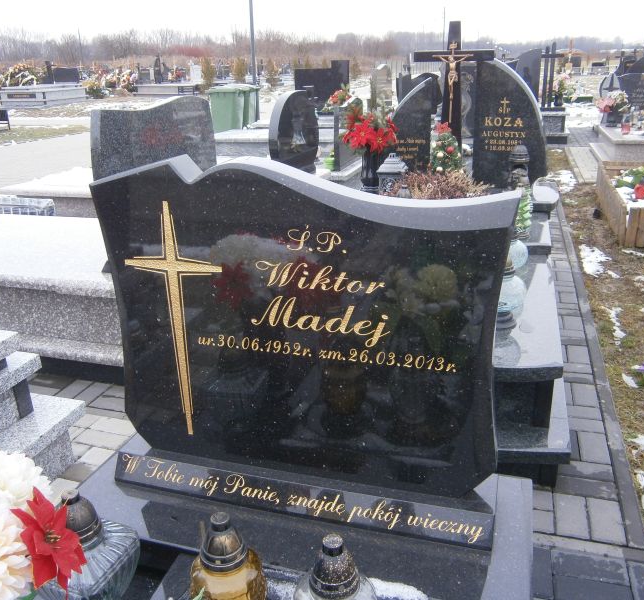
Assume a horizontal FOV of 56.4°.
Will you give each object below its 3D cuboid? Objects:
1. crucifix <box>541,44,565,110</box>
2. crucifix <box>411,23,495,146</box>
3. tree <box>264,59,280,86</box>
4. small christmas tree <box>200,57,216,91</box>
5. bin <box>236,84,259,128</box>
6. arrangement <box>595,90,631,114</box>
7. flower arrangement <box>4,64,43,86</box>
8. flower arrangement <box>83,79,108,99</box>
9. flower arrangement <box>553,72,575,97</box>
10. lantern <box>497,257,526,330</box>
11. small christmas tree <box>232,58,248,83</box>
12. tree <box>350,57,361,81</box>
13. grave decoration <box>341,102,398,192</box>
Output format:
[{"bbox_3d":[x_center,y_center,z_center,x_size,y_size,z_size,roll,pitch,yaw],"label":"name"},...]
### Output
[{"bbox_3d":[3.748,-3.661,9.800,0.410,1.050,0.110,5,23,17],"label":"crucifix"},{"bbox_3d":[0.901,-1.378,4.100,0.530,0.960,0.120,5,23,17],"label":"crucifix"},{"bbox_3d":[-2.760,-12.655,33.500,0.720,1.500,0.720,5,23,17],"label":"tree"},{"bbox_3d":[-5.855,-11.685,31.000,0.750,1.720,0.750,5,23,17],"label":"small christmas tree"},{"bbox_3d":[-2.250,-5.302,16.510,0.730,1.070,0.580,5,22,20],"label":"bin"},{"bbox_3d":[4.463,-3.024,9.200,0.500,0.370,0.420,5,23,17],"label":"arrangement"},{"bbox_3d":[-12.710,-9.569,25.500,1.600,0.950,0.950,5,23,17],"label":"flower arrangement"},{"bbox_3d":[-10.743,-10.031,28.500,1.150,0.850,0.850,5,23,17],"label":"flower arrangement"},{"bbox_3d":[3.961,-3.541,9.897,0.360,0.380,0.340,4,22,17],"label":"flower arrangement"},{"bbox_3d":[0.675,-0.039,2.209,0.155,0.290,0.155,5,23,17],"label":"lantern"},{"bbox_3d":[-6.262,-17.530,46.000,1.050,1.950,1.050,-3,21,1],"label":"small christmas tree"},{"bbox_3d":[2.981,-20.401,53.000,0.800,2.000,0.800,4,22,17],"label":"tree"},{"bbox_3d":[0.328,-1.040,4.146,0.370,0.580,0.350,4,22,17],"label":"grave decoration"}]

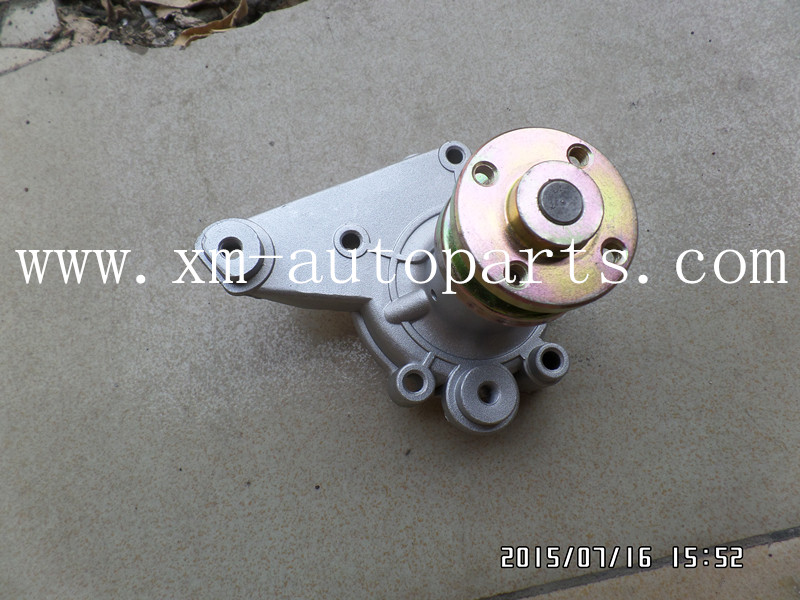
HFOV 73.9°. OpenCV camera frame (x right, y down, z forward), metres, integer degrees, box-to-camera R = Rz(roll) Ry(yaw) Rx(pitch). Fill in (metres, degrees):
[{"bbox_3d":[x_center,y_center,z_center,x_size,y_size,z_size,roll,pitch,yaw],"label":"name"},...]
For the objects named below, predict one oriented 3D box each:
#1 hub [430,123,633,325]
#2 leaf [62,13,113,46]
[{"bbox_3d":[0.049,-0.028,0.189,0.067,0.036,0.067,2,76,-9],"label":"hub"},{"bbox_3d":[-0.216,-0.181,0.359,0.039,0.009,0.023,26,73,6],"label":"leaf"}]

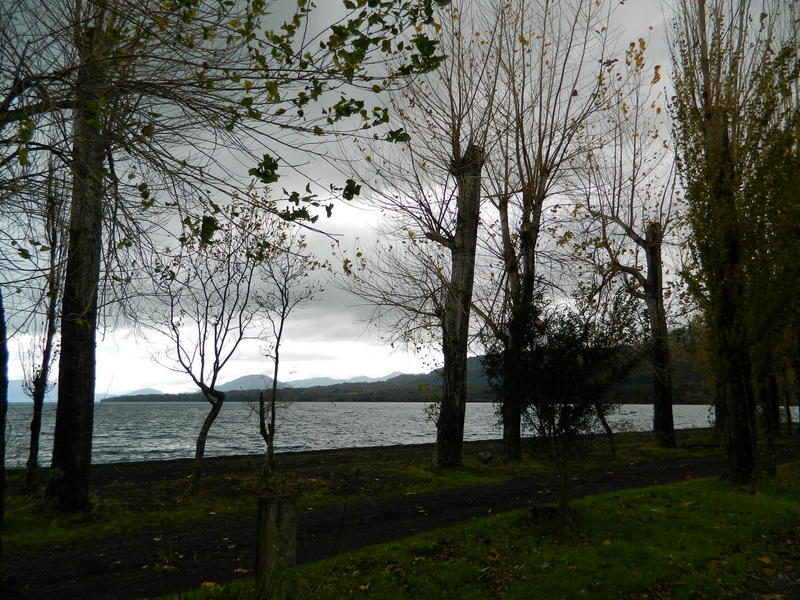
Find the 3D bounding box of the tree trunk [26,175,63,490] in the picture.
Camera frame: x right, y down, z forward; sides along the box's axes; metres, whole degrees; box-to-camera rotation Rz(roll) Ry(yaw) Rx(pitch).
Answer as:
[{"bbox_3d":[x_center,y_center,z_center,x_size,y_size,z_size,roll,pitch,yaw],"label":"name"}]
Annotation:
[{"bbox_3d":[-6.988,0.372,11.466,0.358,6.297,0.349,6,-12,-31],"label":"tree trunk"}]

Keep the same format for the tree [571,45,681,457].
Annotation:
[{"bbox_3d":[8.848,-2.568,22.550,3.875,15.887,3.488,-4,-11,24],"label":"tree"}]

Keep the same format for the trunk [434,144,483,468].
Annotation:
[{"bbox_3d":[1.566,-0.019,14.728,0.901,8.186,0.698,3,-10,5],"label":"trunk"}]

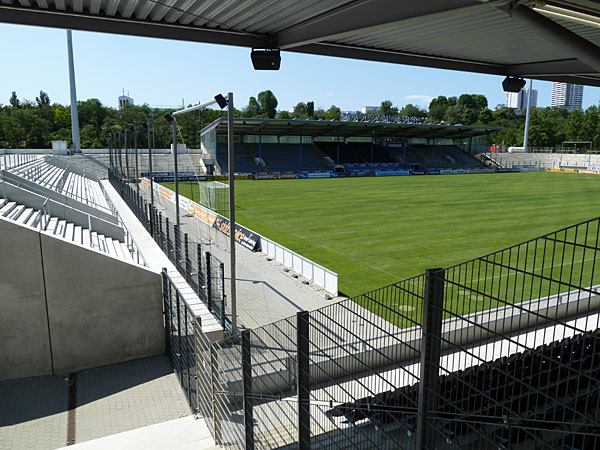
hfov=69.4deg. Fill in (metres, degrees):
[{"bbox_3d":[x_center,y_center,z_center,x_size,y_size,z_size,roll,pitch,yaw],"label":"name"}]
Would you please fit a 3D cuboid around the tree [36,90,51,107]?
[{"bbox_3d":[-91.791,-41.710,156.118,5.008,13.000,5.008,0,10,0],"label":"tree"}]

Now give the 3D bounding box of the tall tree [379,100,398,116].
[{"bbox_3d":[32.696,-37.698,161.813,8.000,17.000,8.000,-5,11,-26],"label":"tall tree"}]

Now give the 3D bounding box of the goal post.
[{"bbox_3d":[-9.910,-3.443,49.768,2.200,2.480,7.500,-4,11,-26],"label":"goal post"}]

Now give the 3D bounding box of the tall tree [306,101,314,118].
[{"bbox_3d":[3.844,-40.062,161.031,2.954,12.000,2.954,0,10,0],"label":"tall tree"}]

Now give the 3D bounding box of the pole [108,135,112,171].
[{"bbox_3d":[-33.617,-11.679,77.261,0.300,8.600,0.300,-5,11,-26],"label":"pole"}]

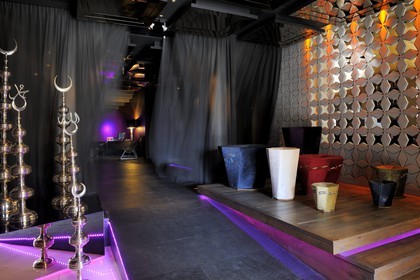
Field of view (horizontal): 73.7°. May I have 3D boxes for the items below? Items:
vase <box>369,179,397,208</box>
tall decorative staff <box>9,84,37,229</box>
[{"bbox_3d":[2.330,0.730,3.778,0.365,0.319,0.365,1,2,32],"label":"vase"},{"bbox_3d":[-1.837,0.121,2.746,0.277,1.322,0.257,-2,2,-34],"label":"tall decorative staff"}]

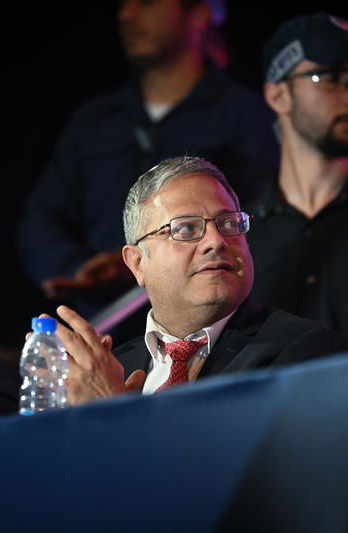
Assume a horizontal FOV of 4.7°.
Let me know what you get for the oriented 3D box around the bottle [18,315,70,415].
[{"bbox_3d":[-0.170,0.164,5.500,0.062,0.195,0.062,0,-7,0],"label":"bottle"}]

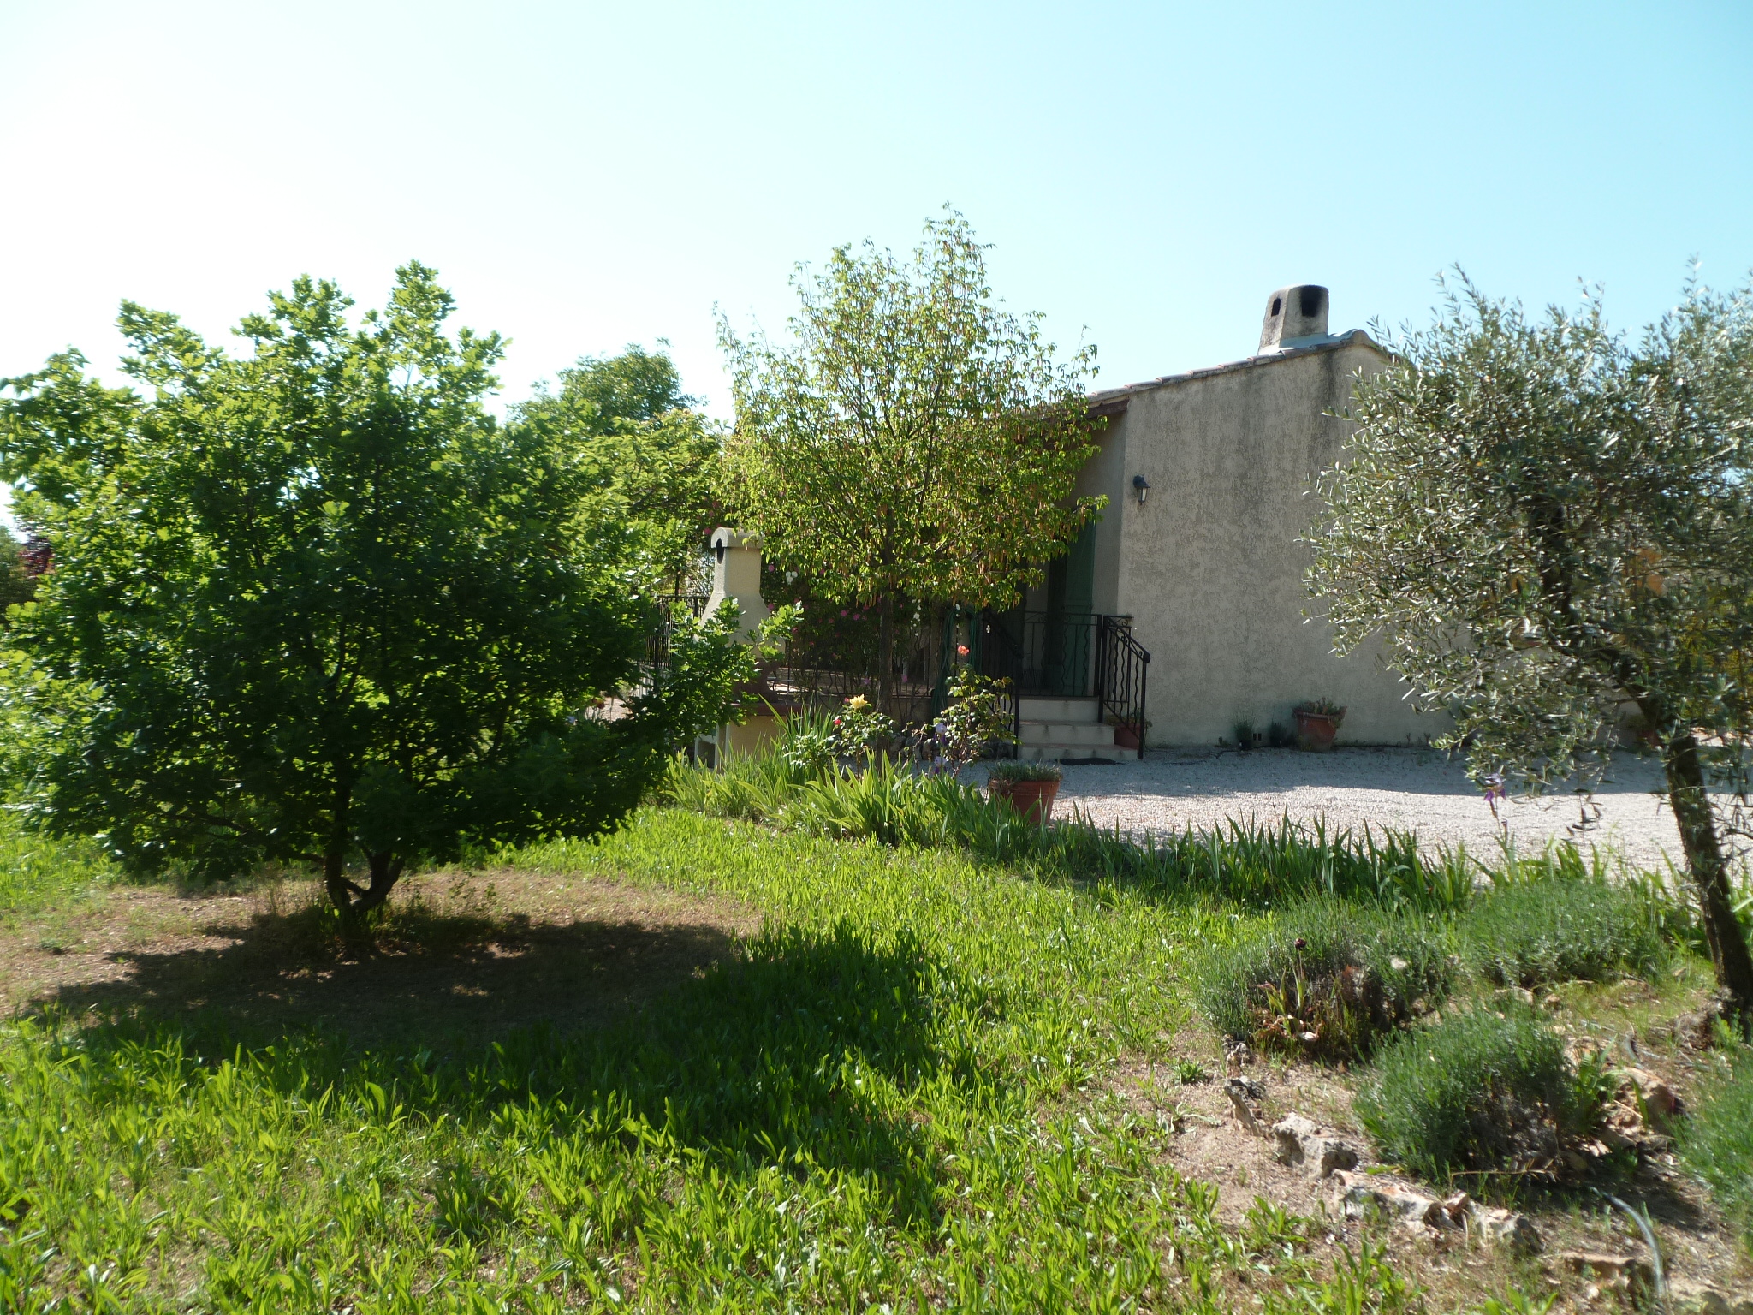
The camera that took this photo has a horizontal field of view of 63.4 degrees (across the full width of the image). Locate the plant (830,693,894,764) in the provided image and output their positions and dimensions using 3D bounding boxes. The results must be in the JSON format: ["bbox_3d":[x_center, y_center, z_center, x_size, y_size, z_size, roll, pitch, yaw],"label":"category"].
[{"bbox_3d":[-0.123,0.584,11.100,0.530,0.600,0.500,2,3,-1],"label":"plant"}]

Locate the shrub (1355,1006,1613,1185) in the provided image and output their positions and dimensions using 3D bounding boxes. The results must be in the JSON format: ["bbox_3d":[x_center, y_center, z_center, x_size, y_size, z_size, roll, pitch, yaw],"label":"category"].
[{"bbox_3d":[1.778,1.273,4.150,0.740,0.430,0.700,3,3,24],"label":"shrub"}]

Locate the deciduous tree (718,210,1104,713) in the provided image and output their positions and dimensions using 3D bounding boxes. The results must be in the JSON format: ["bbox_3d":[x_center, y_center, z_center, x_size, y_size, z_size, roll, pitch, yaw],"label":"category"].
[{"bbox_3d":[0.281,-1.371,11.400,3.100,4.500,2.900,2,3,1],"label":"deciduous tree"}]

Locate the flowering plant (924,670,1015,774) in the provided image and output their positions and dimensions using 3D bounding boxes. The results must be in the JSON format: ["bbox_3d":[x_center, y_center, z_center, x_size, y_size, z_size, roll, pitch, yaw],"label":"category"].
[{"bbox_3d":[0.716,0.521,10.900,0.710,0.860,0.650,2,3,4],"label":"flowering plant"}]

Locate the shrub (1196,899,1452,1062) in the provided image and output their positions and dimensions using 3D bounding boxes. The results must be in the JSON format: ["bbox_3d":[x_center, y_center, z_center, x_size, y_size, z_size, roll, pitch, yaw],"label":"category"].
[{"bbox_3d":[1.656,1.184,5.250,0.940,0.470,0.850,3,3,18],"label":"shrub"}]

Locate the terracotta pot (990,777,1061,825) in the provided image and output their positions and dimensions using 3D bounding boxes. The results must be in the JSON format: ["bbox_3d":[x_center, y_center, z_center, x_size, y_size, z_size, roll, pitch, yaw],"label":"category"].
[{"bbox_3d":[1.032,1.008,9.800,0.480,0.350,0.480,2,3,6],"label":"terracotta pot"}]

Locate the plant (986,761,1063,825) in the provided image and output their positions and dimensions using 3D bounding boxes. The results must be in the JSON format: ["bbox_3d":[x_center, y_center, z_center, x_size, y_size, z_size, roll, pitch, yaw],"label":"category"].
[{"bbox_3d":[1.027,0.946,9.800,0.530,0.470,0.510,2,3,6],"label":"plant"}]

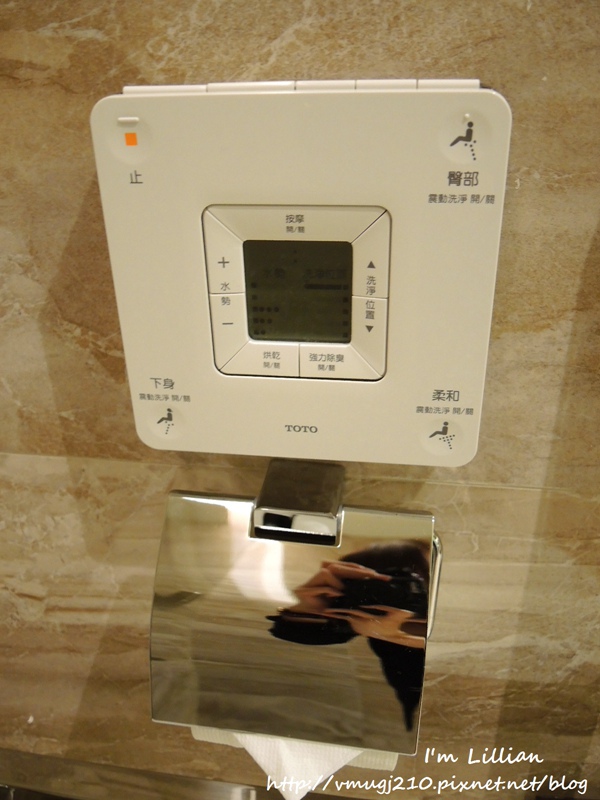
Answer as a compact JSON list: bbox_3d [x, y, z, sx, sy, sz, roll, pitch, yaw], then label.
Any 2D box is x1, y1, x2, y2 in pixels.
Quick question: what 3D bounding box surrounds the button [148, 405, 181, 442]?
[{"bbox_3d":[-0.069,0.012,0.360,0.020,0.020,0.003,3,27,8],"label":"button"}]

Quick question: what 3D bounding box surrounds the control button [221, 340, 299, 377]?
[{"bbox_3d":[-0.020,-0.020,0.335,0.040,0.018,0.004,3,27,8],"label":"control button"}]

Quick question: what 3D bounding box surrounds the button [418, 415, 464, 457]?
[{"bbox_3d":[0.070,0.018,0.339,0.021,0.021,0.003,3,27,8],"label":"button"}]

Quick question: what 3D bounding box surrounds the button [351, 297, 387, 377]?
[{"bbox_3d":[0.032,-0.028,0.322,0.017,0.040,0.004,3,27,8],"label":"button"}]

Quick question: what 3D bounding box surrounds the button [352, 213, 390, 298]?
[{"bbox_3d":[0.031,-0.064,0.304,0.017,0.039,0.004,3,27,8],"label":"button"}]

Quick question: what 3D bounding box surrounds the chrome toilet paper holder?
[{"bbox_3d":[0.001,0.103,0.366,0.140,0.102,0.102,3,27,8],"label":"chrome toilet paper holder"}]

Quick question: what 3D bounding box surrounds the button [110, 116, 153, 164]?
[{"bbox_3d":[-0.073,-0.112,0.297,0.021,0.021,0.003,3,27,8],"label":"button"}]

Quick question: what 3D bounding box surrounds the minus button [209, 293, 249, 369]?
[{"bbox_3d":[-0.033,-0.032,0.332,0.018,0.039,0.004,3,27,8],"label":"minus button"}]

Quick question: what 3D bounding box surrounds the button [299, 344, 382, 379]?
[{"bbox_3d":[0.019,-0.018,0.329,0.040,0.018,0.004,3,27,8],"label":"button"}]

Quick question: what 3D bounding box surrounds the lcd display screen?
[{"bbox_3d":[-0.001,-0.049,0.317,0.049,0.048,0.003,3,27,8],"label":"lcd display screen"}]

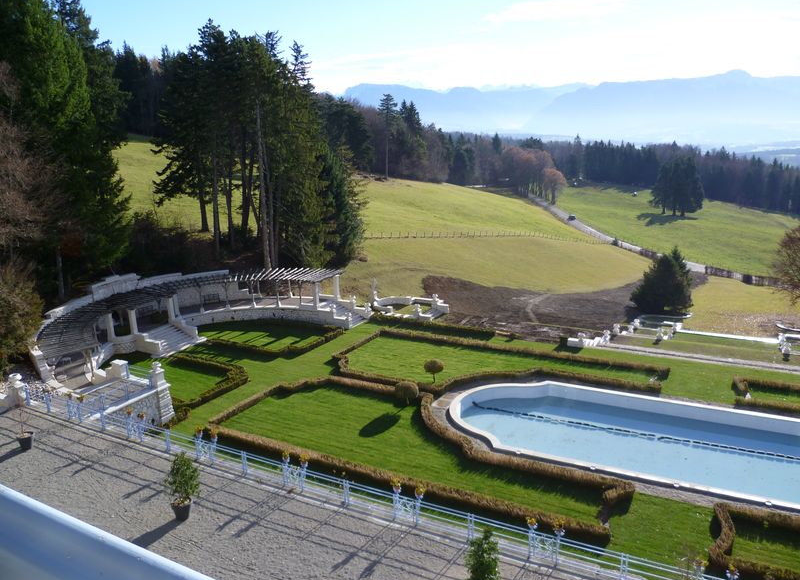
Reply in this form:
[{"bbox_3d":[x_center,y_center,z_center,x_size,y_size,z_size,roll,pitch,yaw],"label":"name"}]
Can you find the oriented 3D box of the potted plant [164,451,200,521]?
[{"bbox_3d":[-6.977,6.186,20.420,1.100,2.250,1.100,-1,14,0],"label":"potted plant"}]

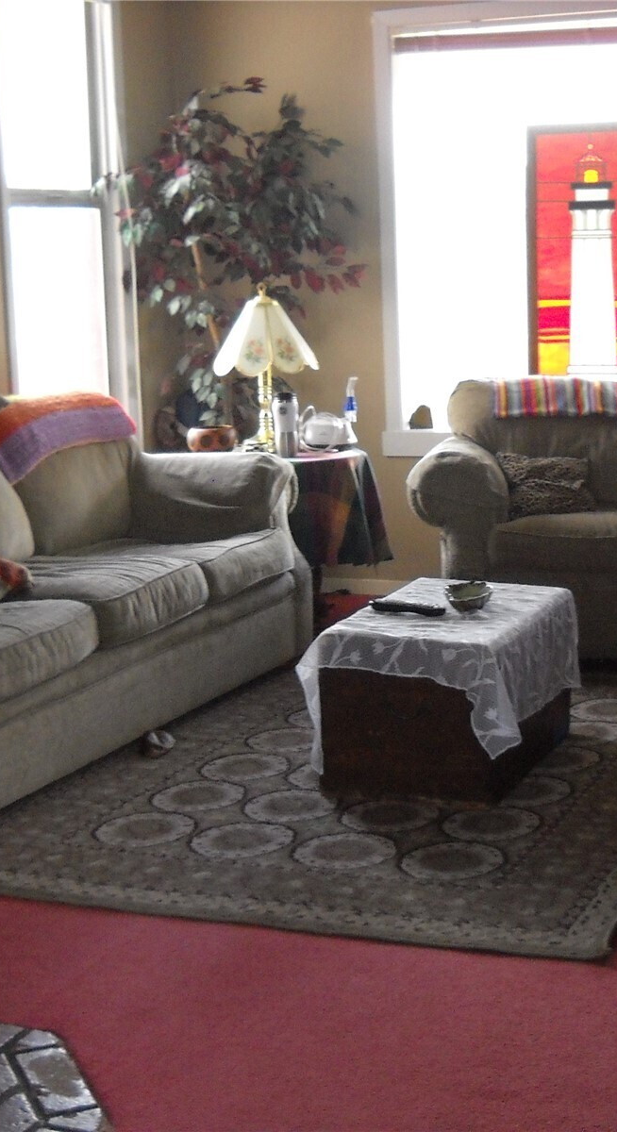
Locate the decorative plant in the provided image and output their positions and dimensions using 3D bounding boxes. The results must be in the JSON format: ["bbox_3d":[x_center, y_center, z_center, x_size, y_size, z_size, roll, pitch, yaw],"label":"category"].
[{"bbox_3d":[-0.230,-0.750,6.291,0.860,1.870,0.800,2,10,24],"label":"decorative plant"}]

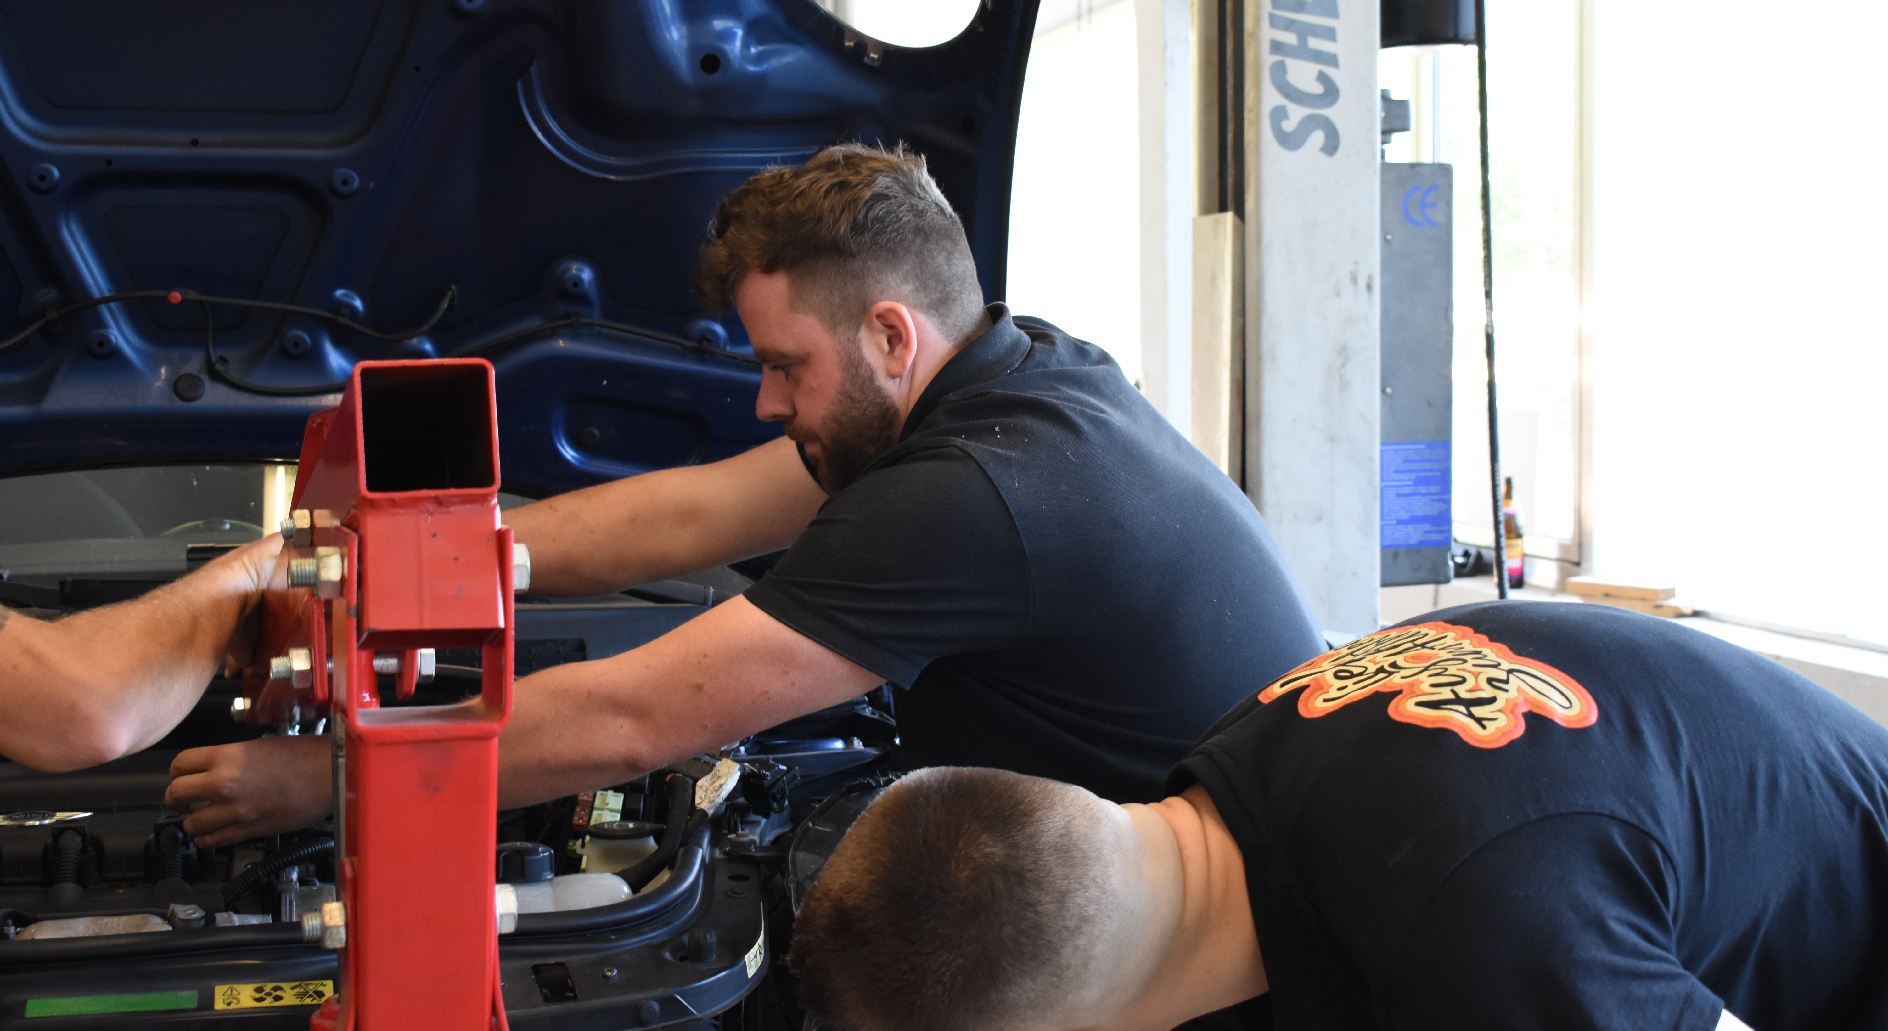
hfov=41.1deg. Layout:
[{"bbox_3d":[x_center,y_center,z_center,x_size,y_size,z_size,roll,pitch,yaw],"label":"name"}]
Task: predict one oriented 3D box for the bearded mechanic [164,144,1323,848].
[{"bbox_3d":[-0.060,0.445,2.060,1.030,1.460,0.560,1,2,17],"label":"bearded mechanic"}]

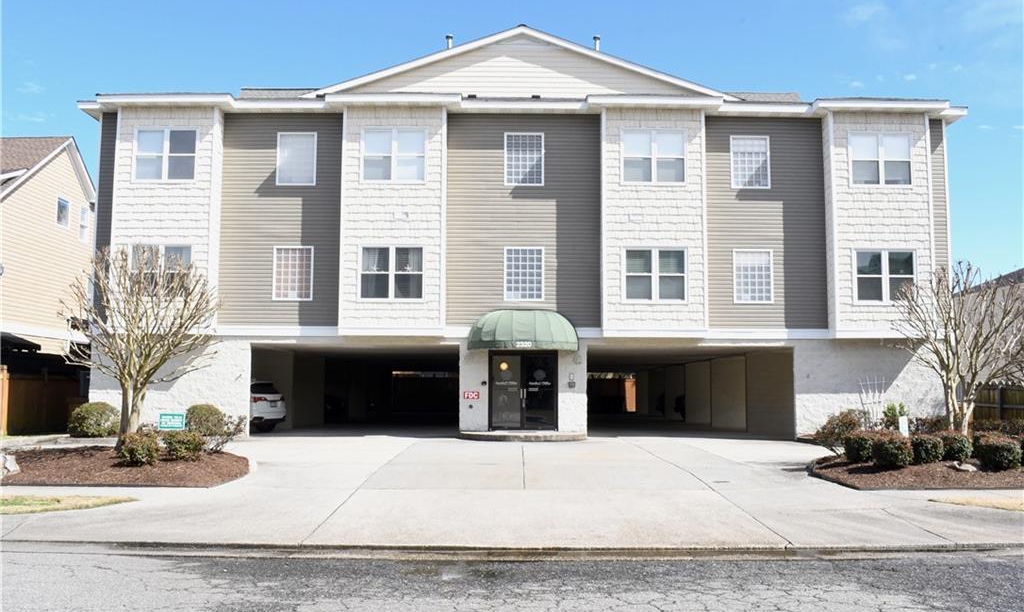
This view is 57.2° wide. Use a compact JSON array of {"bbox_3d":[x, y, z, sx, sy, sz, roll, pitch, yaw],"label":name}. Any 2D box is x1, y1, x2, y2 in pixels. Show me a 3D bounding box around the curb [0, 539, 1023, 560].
[{"bbox_3d":[-0.002,2.714,10.373,11.600,0.150,0.500,0,-6,-1],"label":"curb"}]

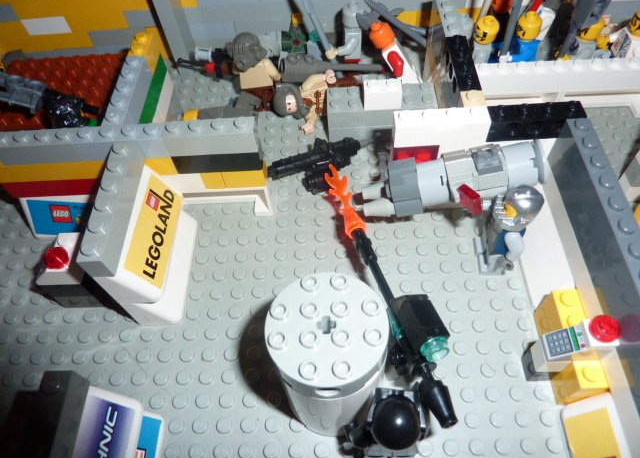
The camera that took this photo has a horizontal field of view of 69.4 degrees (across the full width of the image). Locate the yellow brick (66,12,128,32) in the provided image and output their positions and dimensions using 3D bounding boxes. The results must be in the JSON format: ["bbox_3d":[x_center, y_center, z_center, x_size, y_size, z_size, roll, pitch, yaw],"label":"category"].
[{"bbox_3d":[-0.112,-0.107,0.235,0.032,0.010,0.008,-2,56,3],"label":"yellow brick"}]

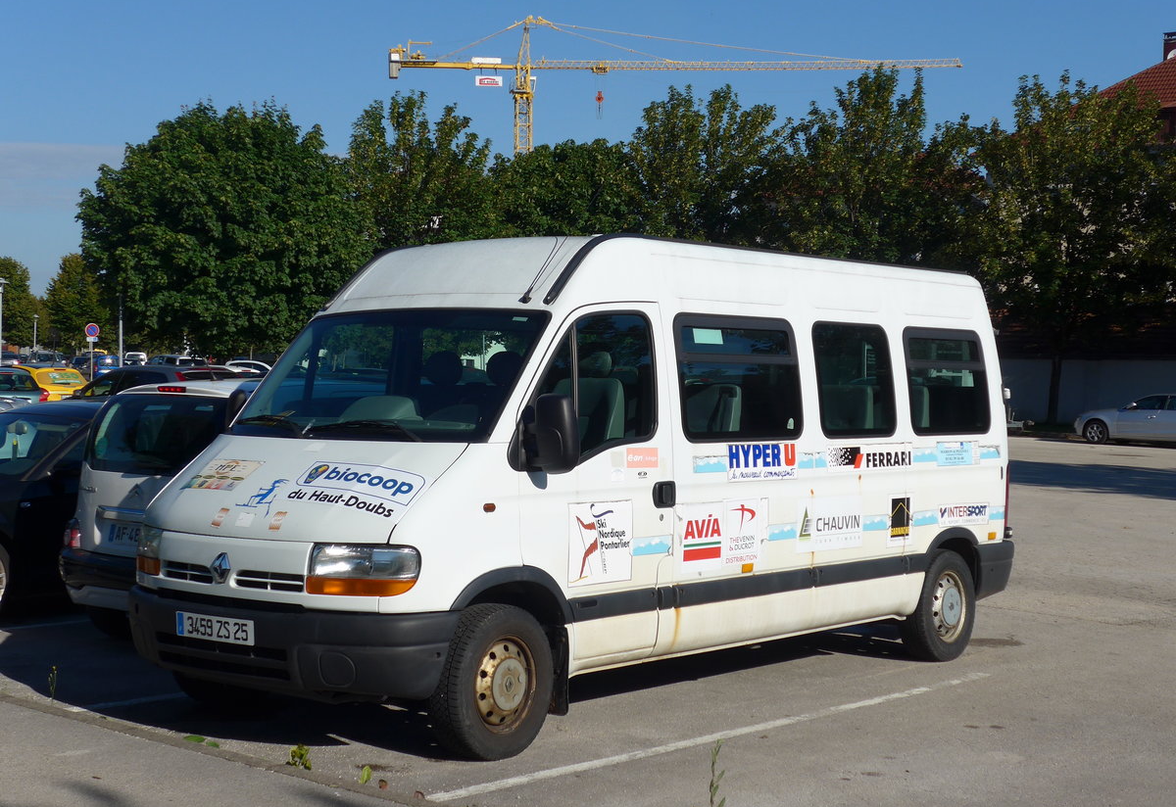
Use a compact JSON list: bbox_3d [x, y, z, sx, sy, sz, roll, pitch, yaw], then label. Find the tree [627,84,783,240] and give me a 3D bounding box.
[{"bbox_3d":[3.650,-4.600,58.000,5.400,10.400,5.400,1,1,0],"label":"tree"}]

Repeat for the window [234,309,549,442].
[{"bbox_3d":[-1.006,-0.121,8.970,1.720,0.810,0.150,1,-39,40],"label":"window"}]

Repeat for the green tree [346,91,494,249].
[{"bbox_3d":[-4.408,-3.624,49.000,4.500,9.170,4.500,0,0,0],"label":"green tree"}]

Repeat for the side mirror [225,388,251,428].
[{"bbox_3d":[-1.769,0.104,9.707,0.230,0.355,0.150,1,1,40],"label":"side mirror"}]

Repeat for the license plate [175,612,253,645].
[{"bbox_3d":[-1.629,0.984,8.165,0.520,0.110,0.012,0,0,39],"label":"license plate"}]

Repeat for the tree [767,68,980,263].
[{"bbox_3d":[8.860,-4.800,58.000,6.600,11.100,6.400,1,1,0],"label":"tree"}]

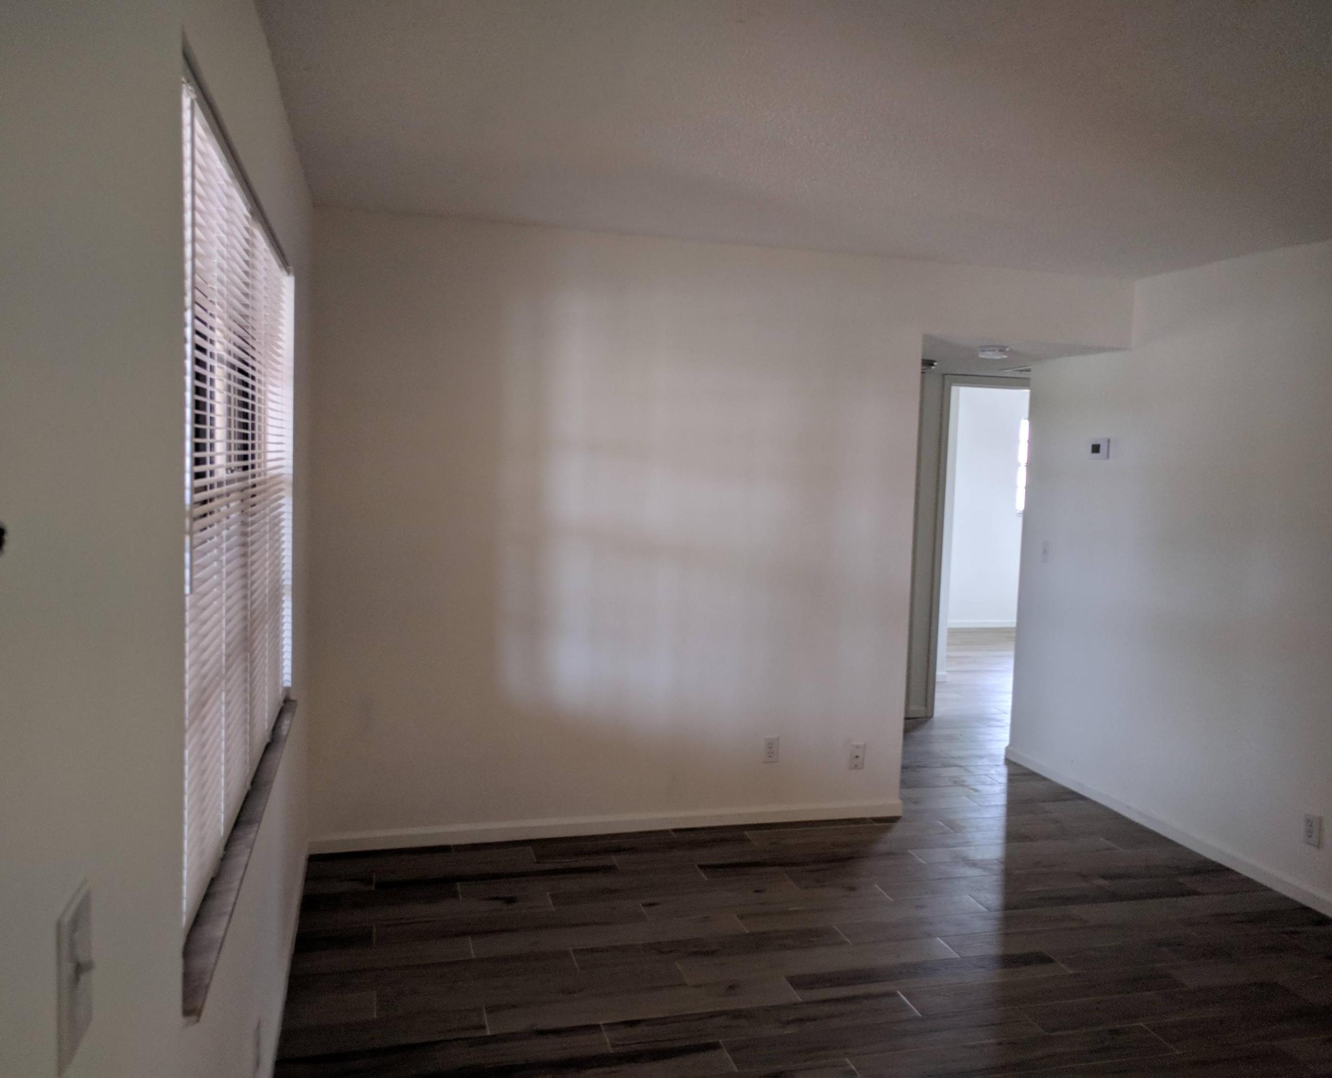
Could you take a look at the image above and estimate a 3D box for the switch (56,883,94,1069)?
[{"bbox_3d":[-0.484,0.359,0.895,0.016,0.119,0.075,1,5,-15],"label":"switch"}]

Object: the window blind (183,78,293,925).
[{"bbox_3d":[-0.913,-0.075,2.304,0.040,1.280,1.870,1,5,-15],"label":"window blind"}]

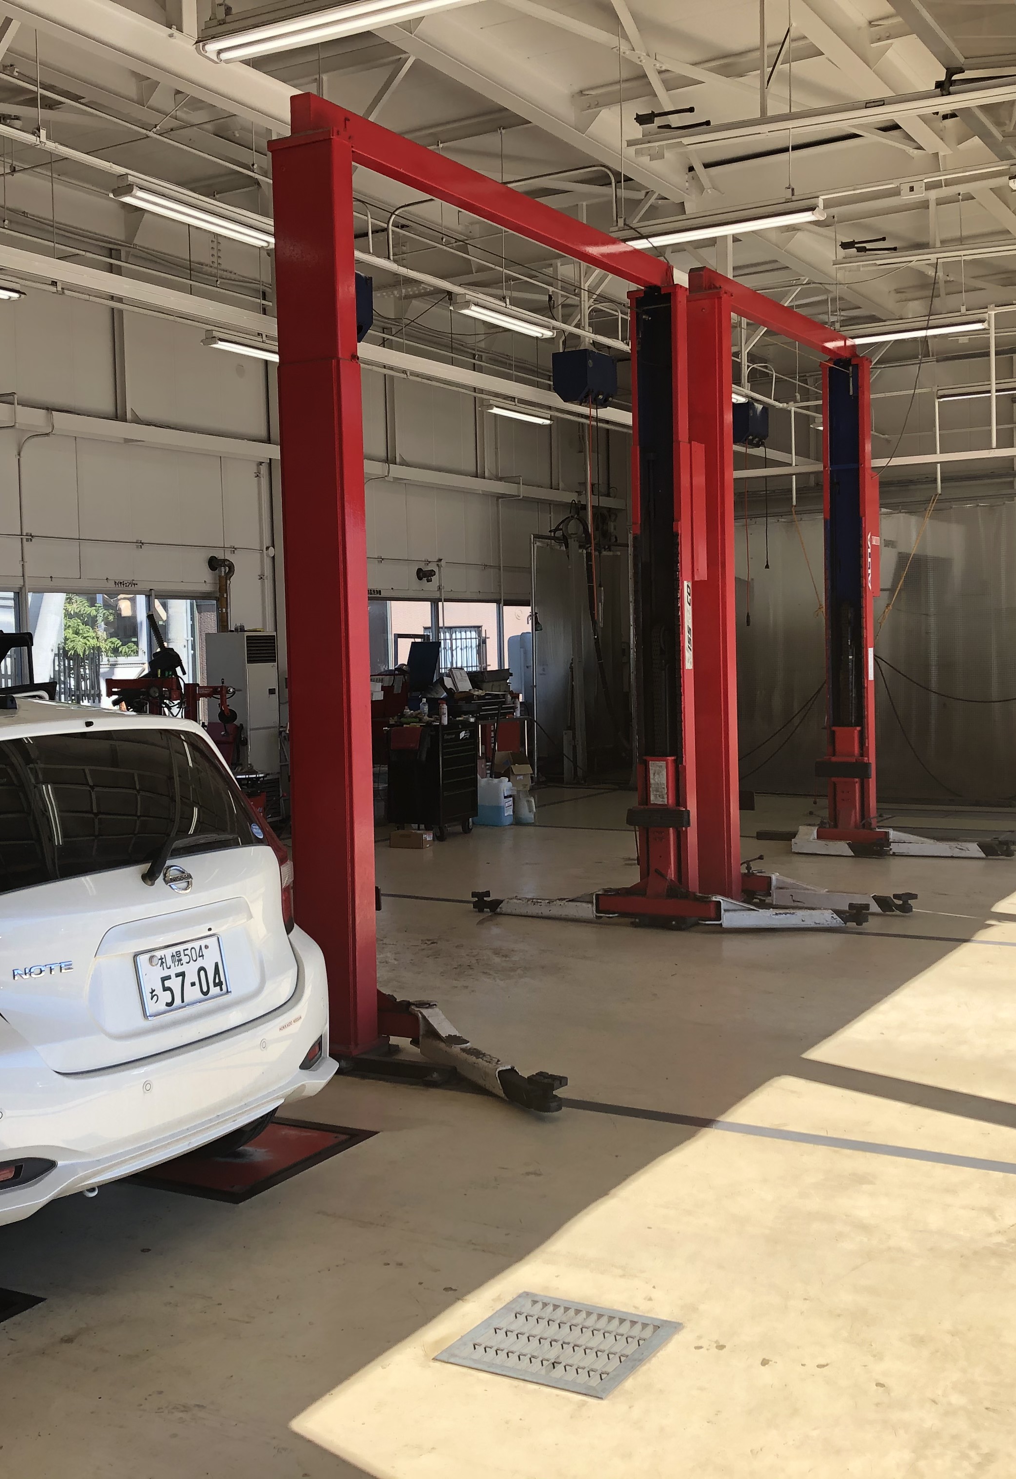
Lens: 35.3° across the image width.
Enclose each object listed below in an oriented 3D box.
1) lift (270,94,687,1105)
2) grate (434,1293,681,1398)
[{"bbox_3d":[0.170,-0.735,7.770,2.150,3.850,3.950,1,4,30],"label":"lift"},{"bbox_3d":[0.126,1.438,3.788,0.442,0.022,0.430,1,4,30],"label":"grate"}]

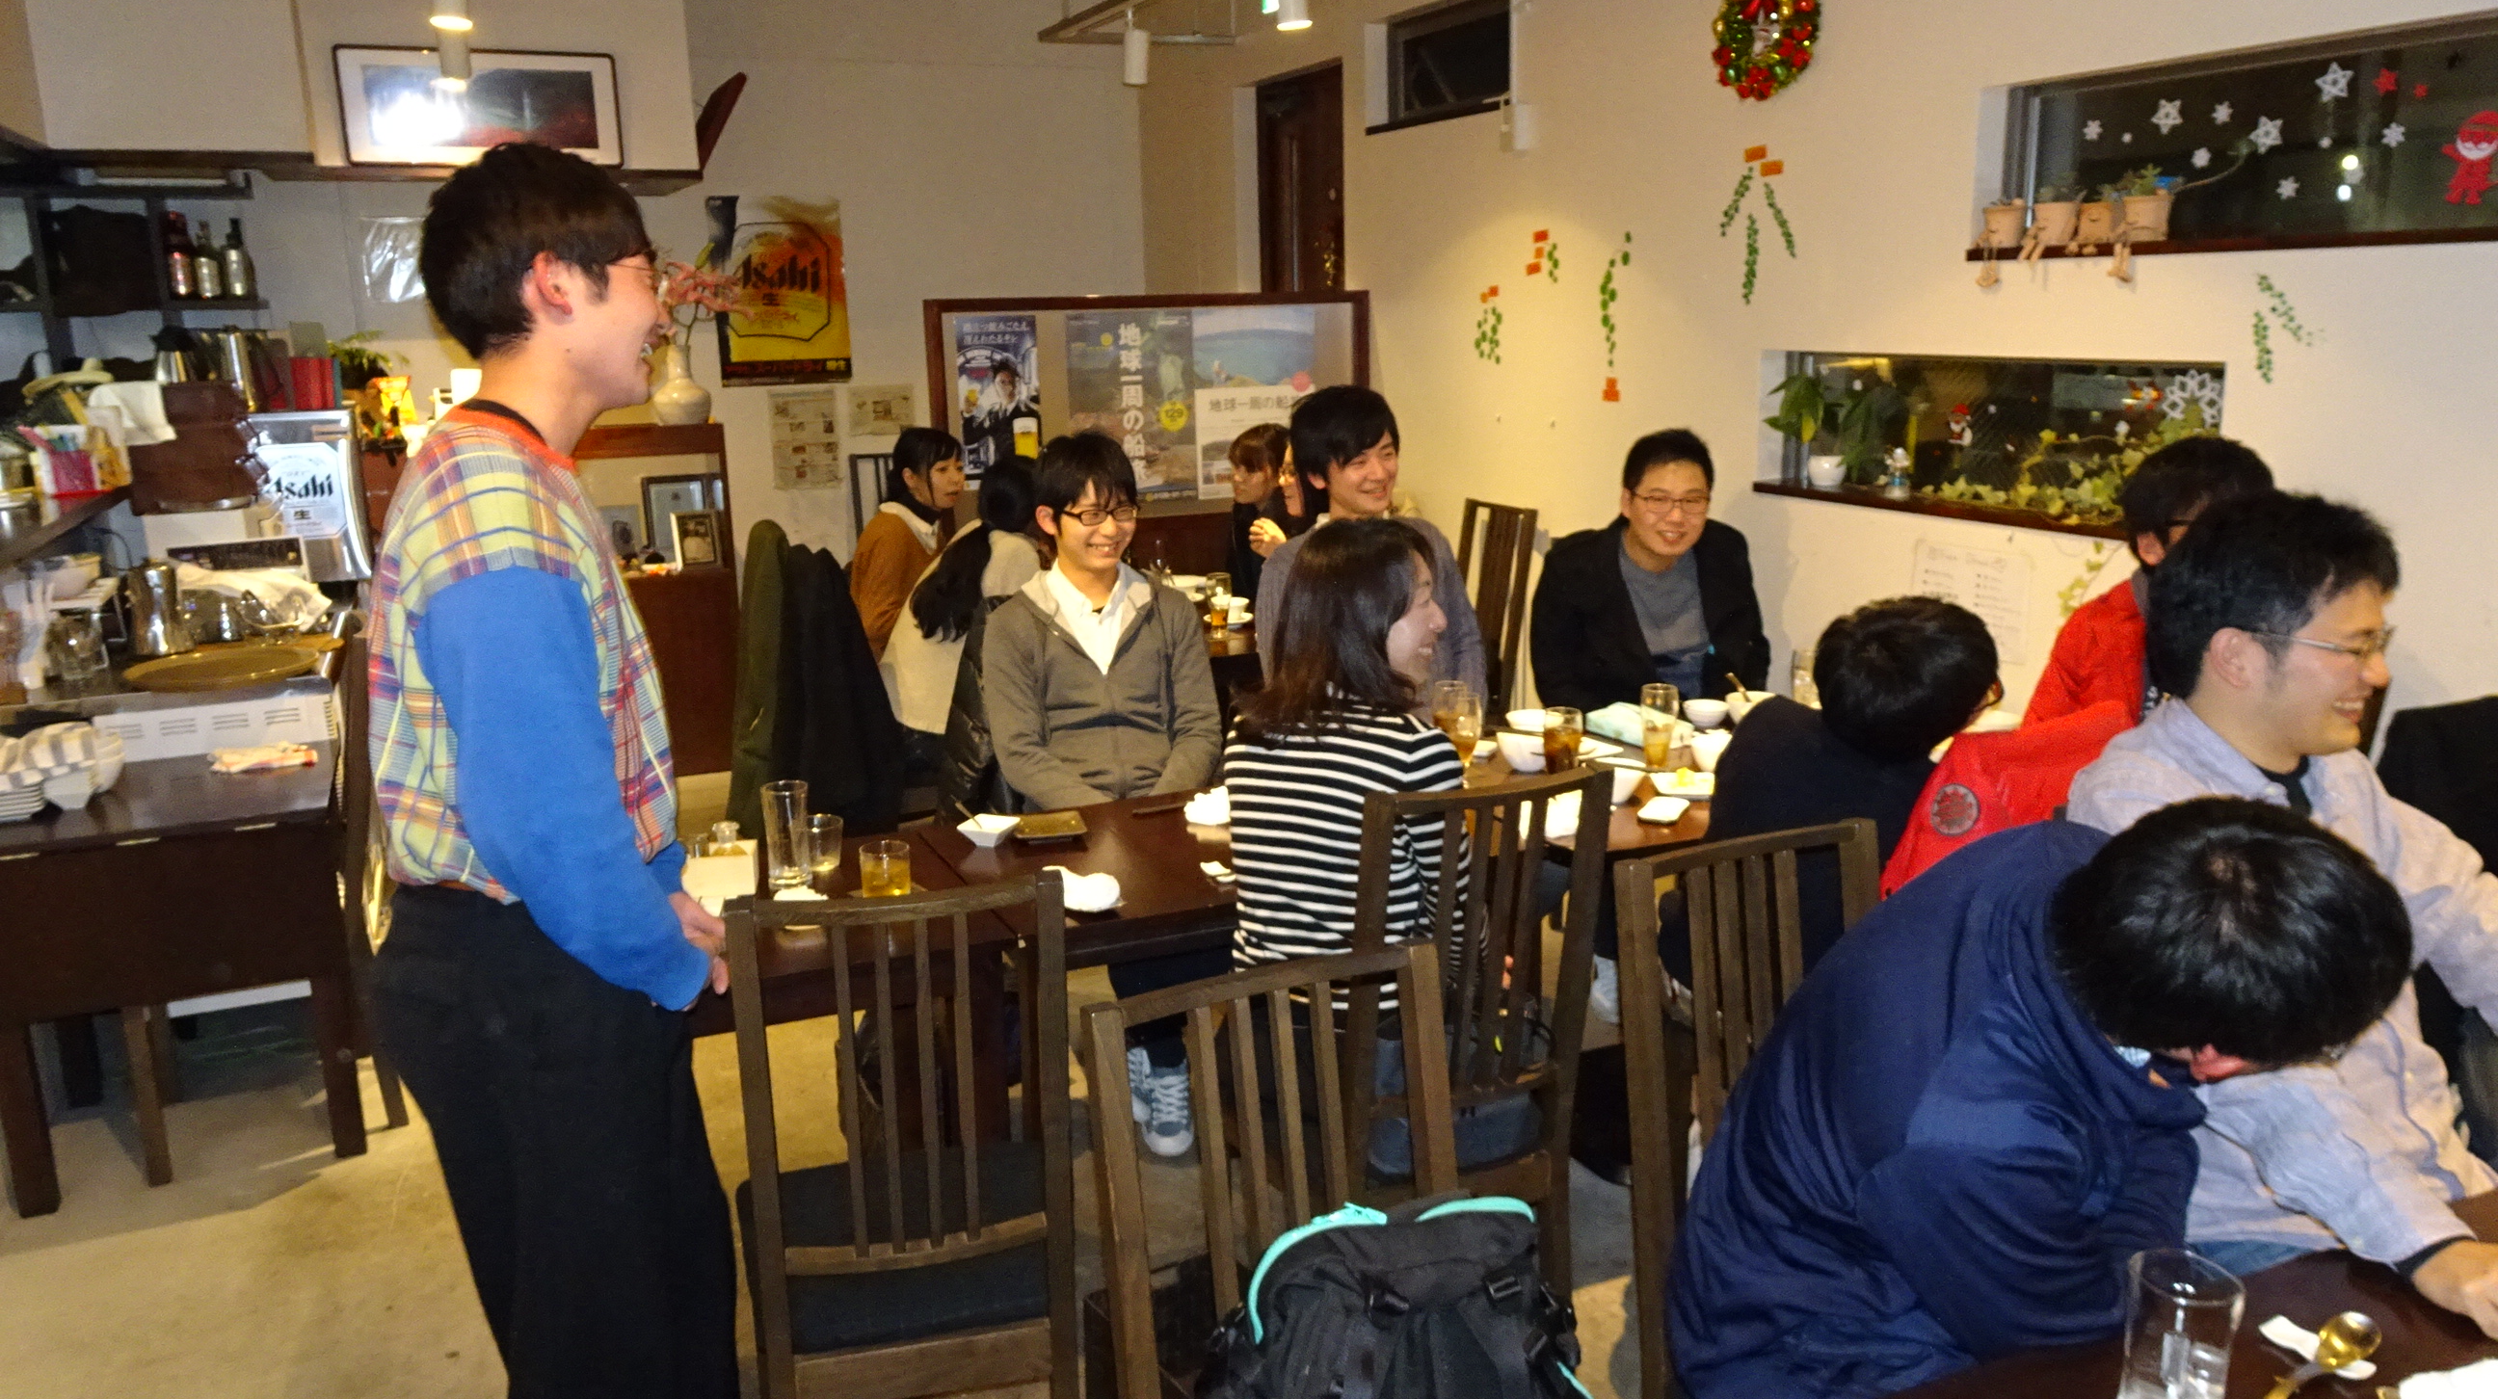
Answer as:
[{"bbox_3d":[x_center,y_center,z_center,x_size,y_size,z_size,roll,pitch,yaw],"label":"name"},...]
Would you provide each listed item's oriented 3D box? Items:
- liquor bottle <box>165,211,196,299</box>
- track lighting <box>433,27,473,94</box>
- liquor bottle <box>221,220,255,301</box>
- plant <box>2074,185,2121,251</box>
[{"bbox_3d":[-3.535,-1.473,5.737,0.080,0.275,0.080,-7,14,-23],"label":"liquor bottle"},{"bbox_3d":[-1.977,-1.592,4.300,0.080,0.165,0.080,-7,14,-23],"label":"track lighting"},{"bbox_3d":[-3.575,-1.549,6.125,0.080,0.285,0.080,-7,14,-23],"label":"liquor bottle"},{"bbox_3d":[1.587,-0.900,3.241,0.078,0.120,0.078,-7,14,-23],"label":"plant"}]

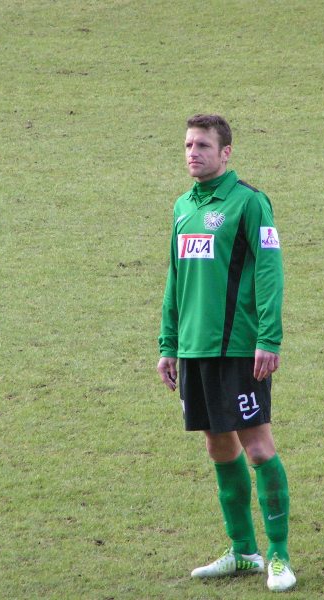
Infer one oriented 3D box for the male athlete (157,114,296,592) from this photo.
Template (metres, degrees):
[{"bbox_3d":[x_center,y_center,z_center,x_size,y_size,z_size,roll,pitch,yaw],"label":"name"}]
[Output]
[{"bbox_3d":[0.256,0.194,33.800,0.550,1.830,0.420,6,14,39],"label":"male athlete"}]

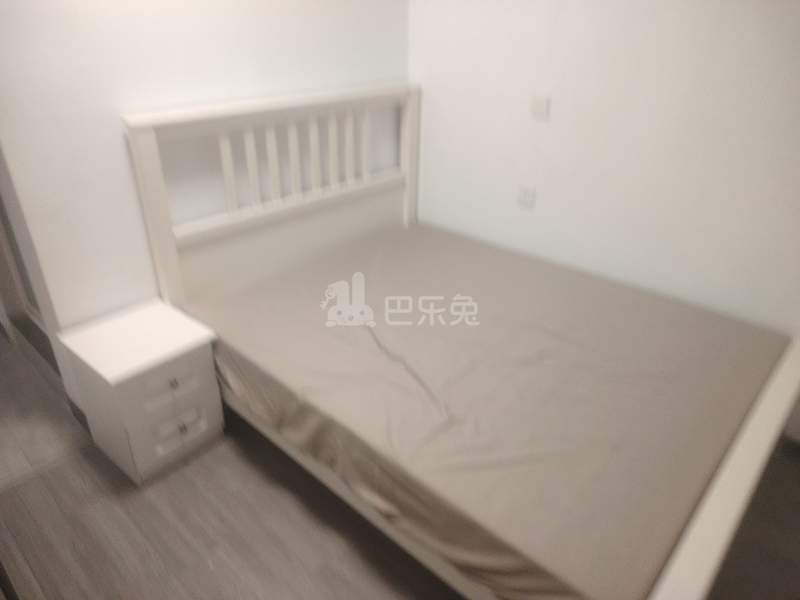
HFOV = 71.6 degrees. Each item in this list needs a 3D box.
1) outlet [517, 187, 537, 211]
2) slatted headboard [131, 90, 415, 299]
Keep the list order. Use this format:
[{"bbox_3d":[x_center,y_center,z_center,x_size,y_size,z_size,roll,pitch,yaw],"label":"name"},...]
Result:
[{"bbox_3d":[0.618,-0.493,2.705,0.090,0.088,0.014,24,35,36],"label":"outlet"},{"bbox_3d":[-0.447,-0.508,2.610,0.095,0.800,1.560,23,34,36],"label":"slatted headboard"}]

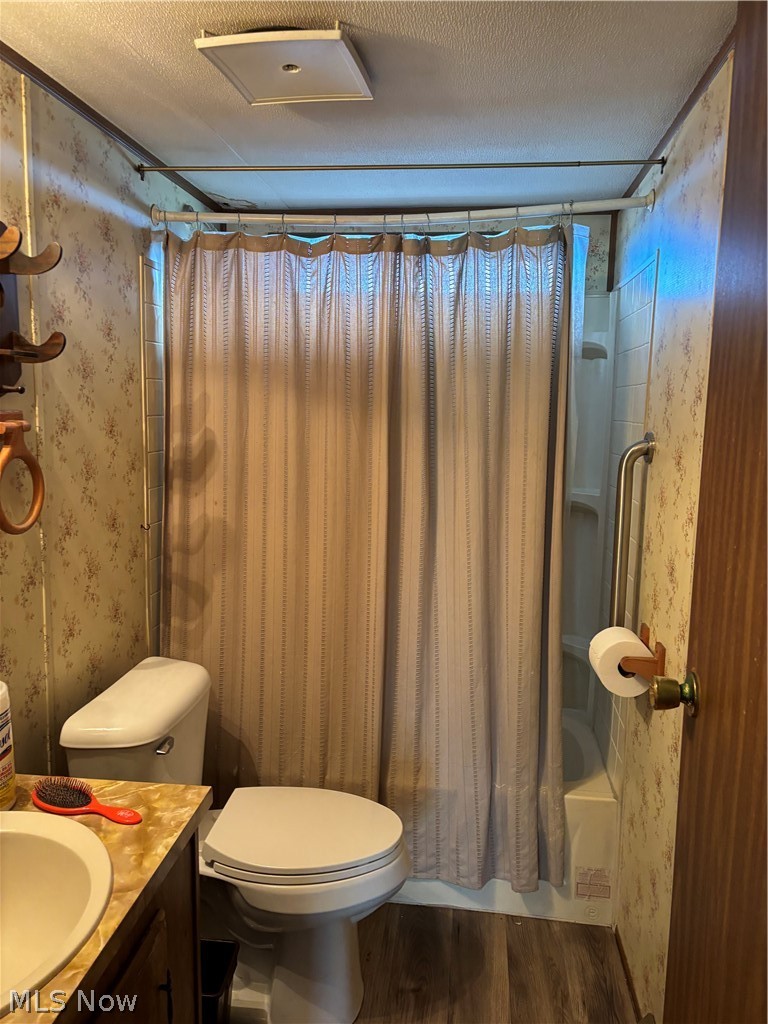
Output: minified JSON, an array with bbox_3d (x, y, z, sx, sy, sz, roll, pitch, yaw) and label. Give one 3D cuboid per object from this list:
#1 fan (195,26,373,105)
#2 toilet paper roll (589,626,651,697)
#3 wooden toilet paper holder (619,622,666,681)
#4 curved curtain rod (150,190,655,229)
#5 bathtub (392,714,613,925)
[{"bbox_3d":[-0.182,-0.890,1.533,0.270,0.042,0.266,3,8,10],"label":"fan"},{"bbox_3d":[0.556,0.350,1.793,0.124,0.124,0.112,2,8,7],"label":"toilet paper roll"},{"bbox_3d":[0.580,0.333,1.795,0.100,0.100,0.205,2,8,7],"label":"wooden toilet paper holder"},{"bbox_3d":[0.020,-0.815,2.093,1.370,0.085,0.110,2,8,7],"label":"curved curtain rod"},{"bbox_3d":[0.013,0.914,2.559,1.370,0.370,0.685,2,8,7],"label":"bathtub"}]

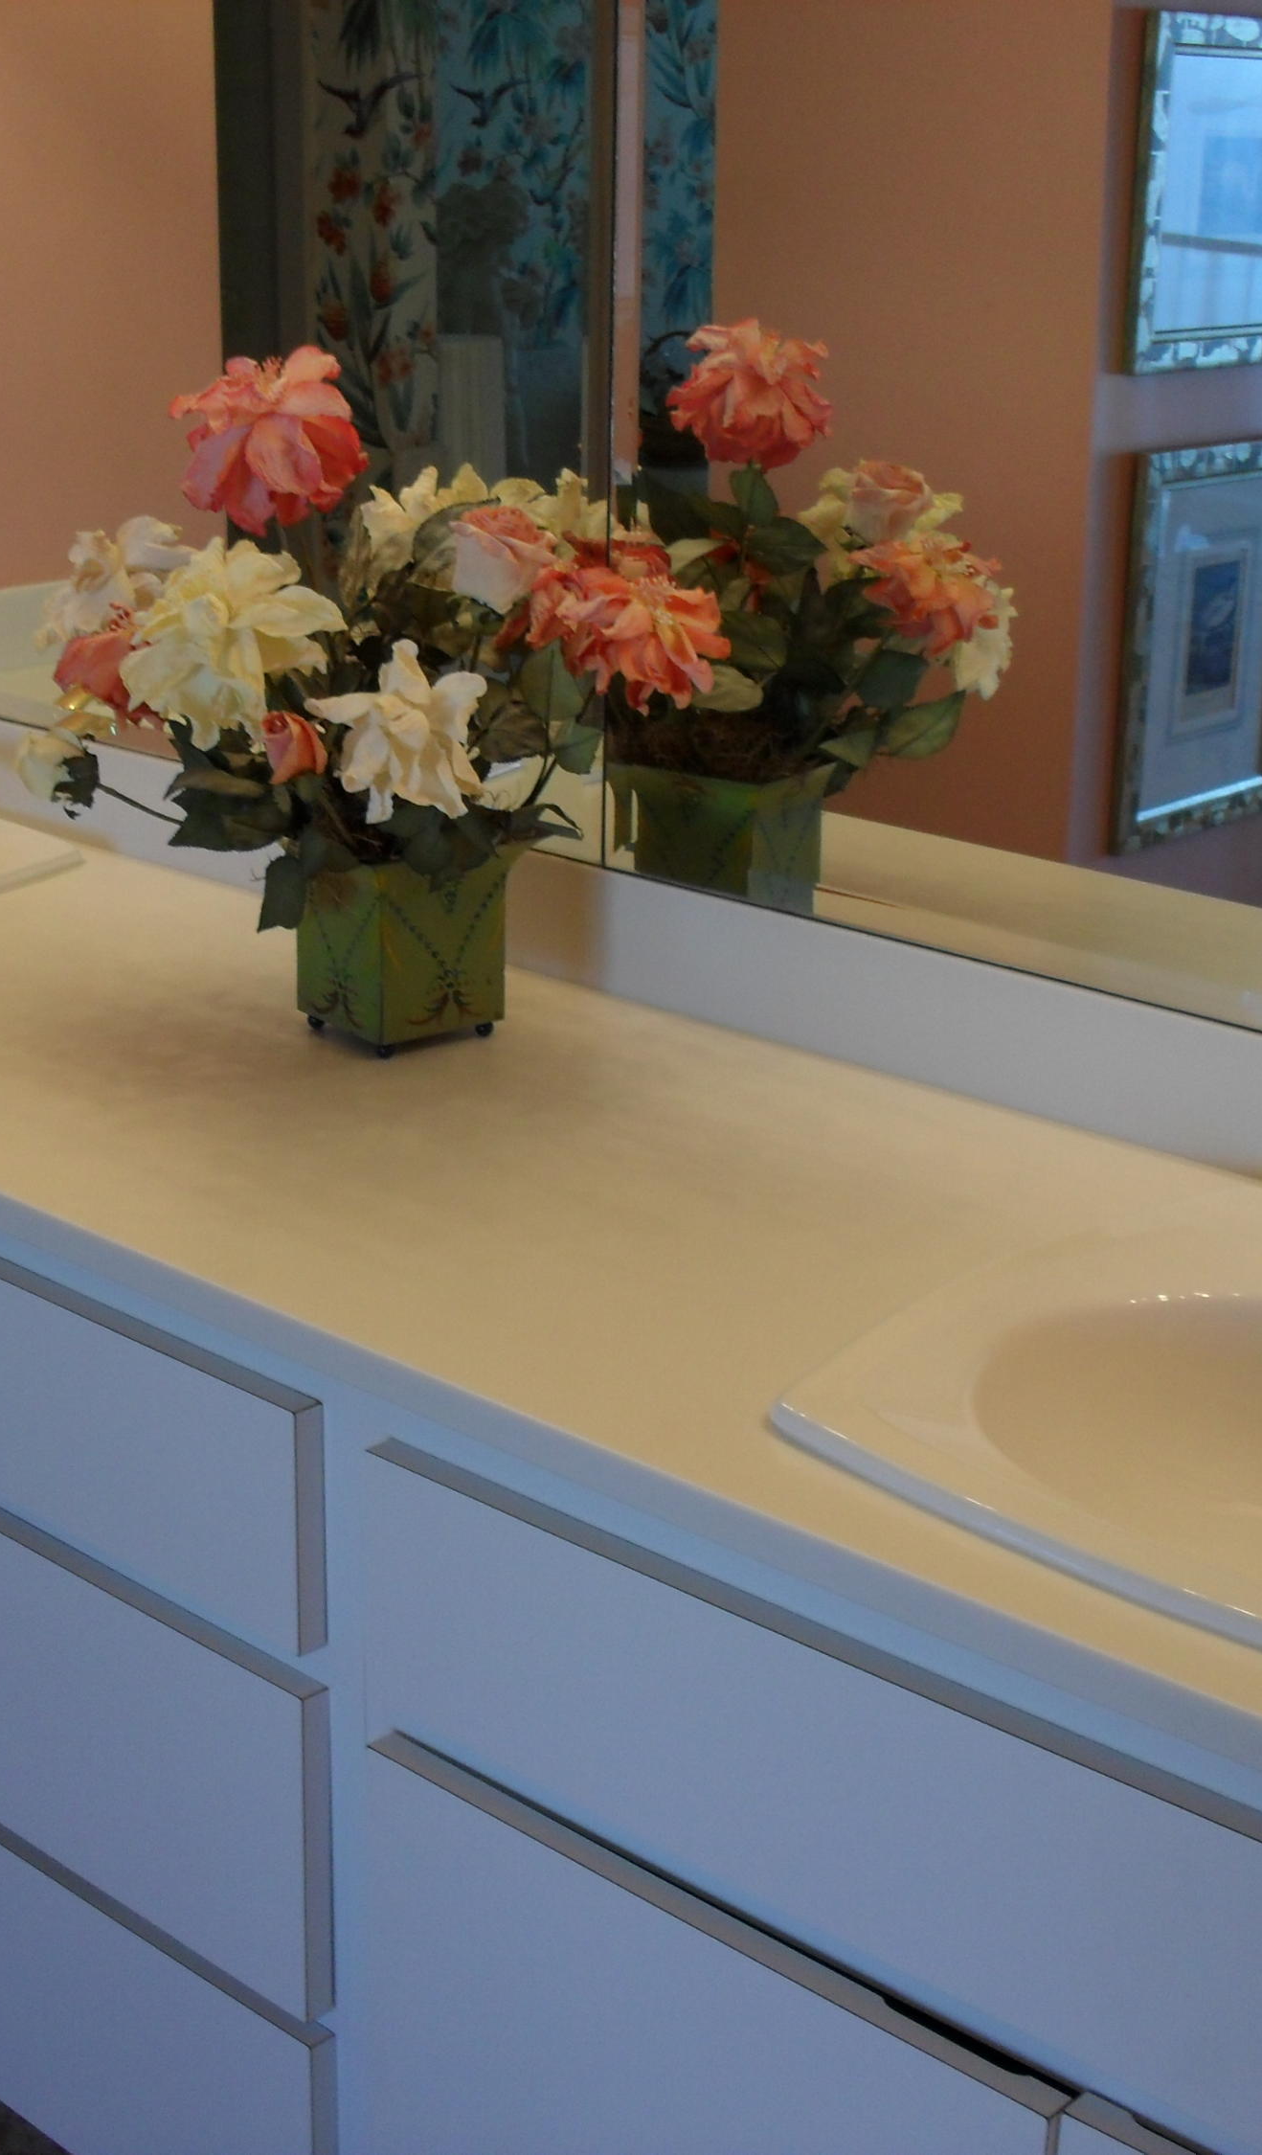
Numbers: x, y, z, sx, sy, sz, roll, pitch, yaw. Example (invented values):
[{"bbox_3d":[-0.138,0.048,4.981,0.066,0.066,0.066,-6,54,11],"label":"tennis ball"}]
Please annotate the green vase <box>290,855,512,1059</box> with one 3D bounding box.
[{"bbox_3d":[-0.157,-0.096,1.975,0.115,0.137,0.115,-13,23,-37],"label":"green vase"}]

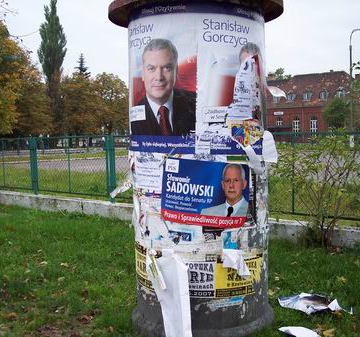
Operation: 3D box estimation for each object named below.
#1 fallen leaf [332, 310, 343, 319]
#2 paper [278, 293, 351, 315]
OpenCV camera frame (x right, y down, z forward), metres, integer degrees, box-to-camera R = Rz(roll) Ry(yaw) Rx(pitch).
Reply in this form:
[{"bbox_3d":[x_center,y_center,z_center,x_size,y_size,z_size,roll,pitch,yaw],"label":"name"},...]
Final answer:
[{"bbox_3d":[1.218,1.133,3.918,0.090,0.030,0.085,-2,4,0],"label":"fallen leaf"},{"bbox_3d":[1.086,1.098,4.121,0.570,0.080,0.350,-2,4,0],"label":"paper"}]

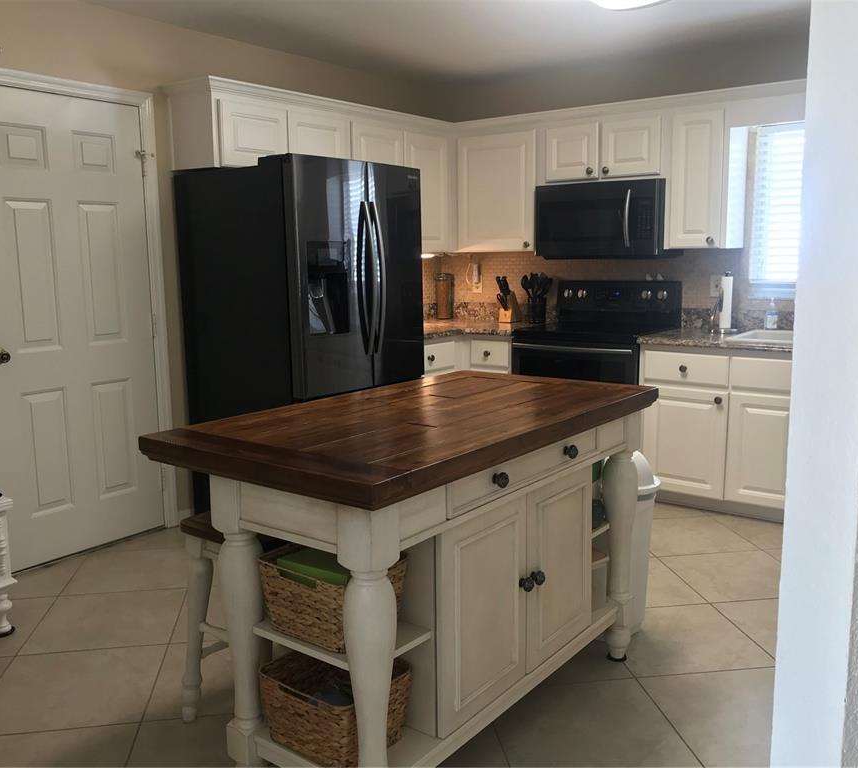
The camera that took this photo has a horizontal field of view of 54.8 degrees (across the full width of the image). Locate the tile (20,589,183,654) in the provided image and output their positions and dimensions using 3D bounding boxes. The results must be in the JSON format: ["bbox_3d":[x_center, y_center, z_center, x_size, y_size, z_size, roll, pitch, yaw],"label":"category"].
[{"bbox_3d":[-1.204,0.895,3.137,0.505,0.012,0.505,-2,9,-8],"label":"tile"}]

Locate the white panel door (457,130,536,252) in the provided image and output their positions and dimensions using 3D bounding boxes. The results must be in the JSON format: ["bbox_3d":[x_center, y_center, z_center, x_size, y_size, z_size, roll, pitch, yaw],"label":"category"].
[{"bbox_3d":[0.413,-1.166,5.083,0.555,0.698,0.020,6,11,37],"label":"white panel door"}]

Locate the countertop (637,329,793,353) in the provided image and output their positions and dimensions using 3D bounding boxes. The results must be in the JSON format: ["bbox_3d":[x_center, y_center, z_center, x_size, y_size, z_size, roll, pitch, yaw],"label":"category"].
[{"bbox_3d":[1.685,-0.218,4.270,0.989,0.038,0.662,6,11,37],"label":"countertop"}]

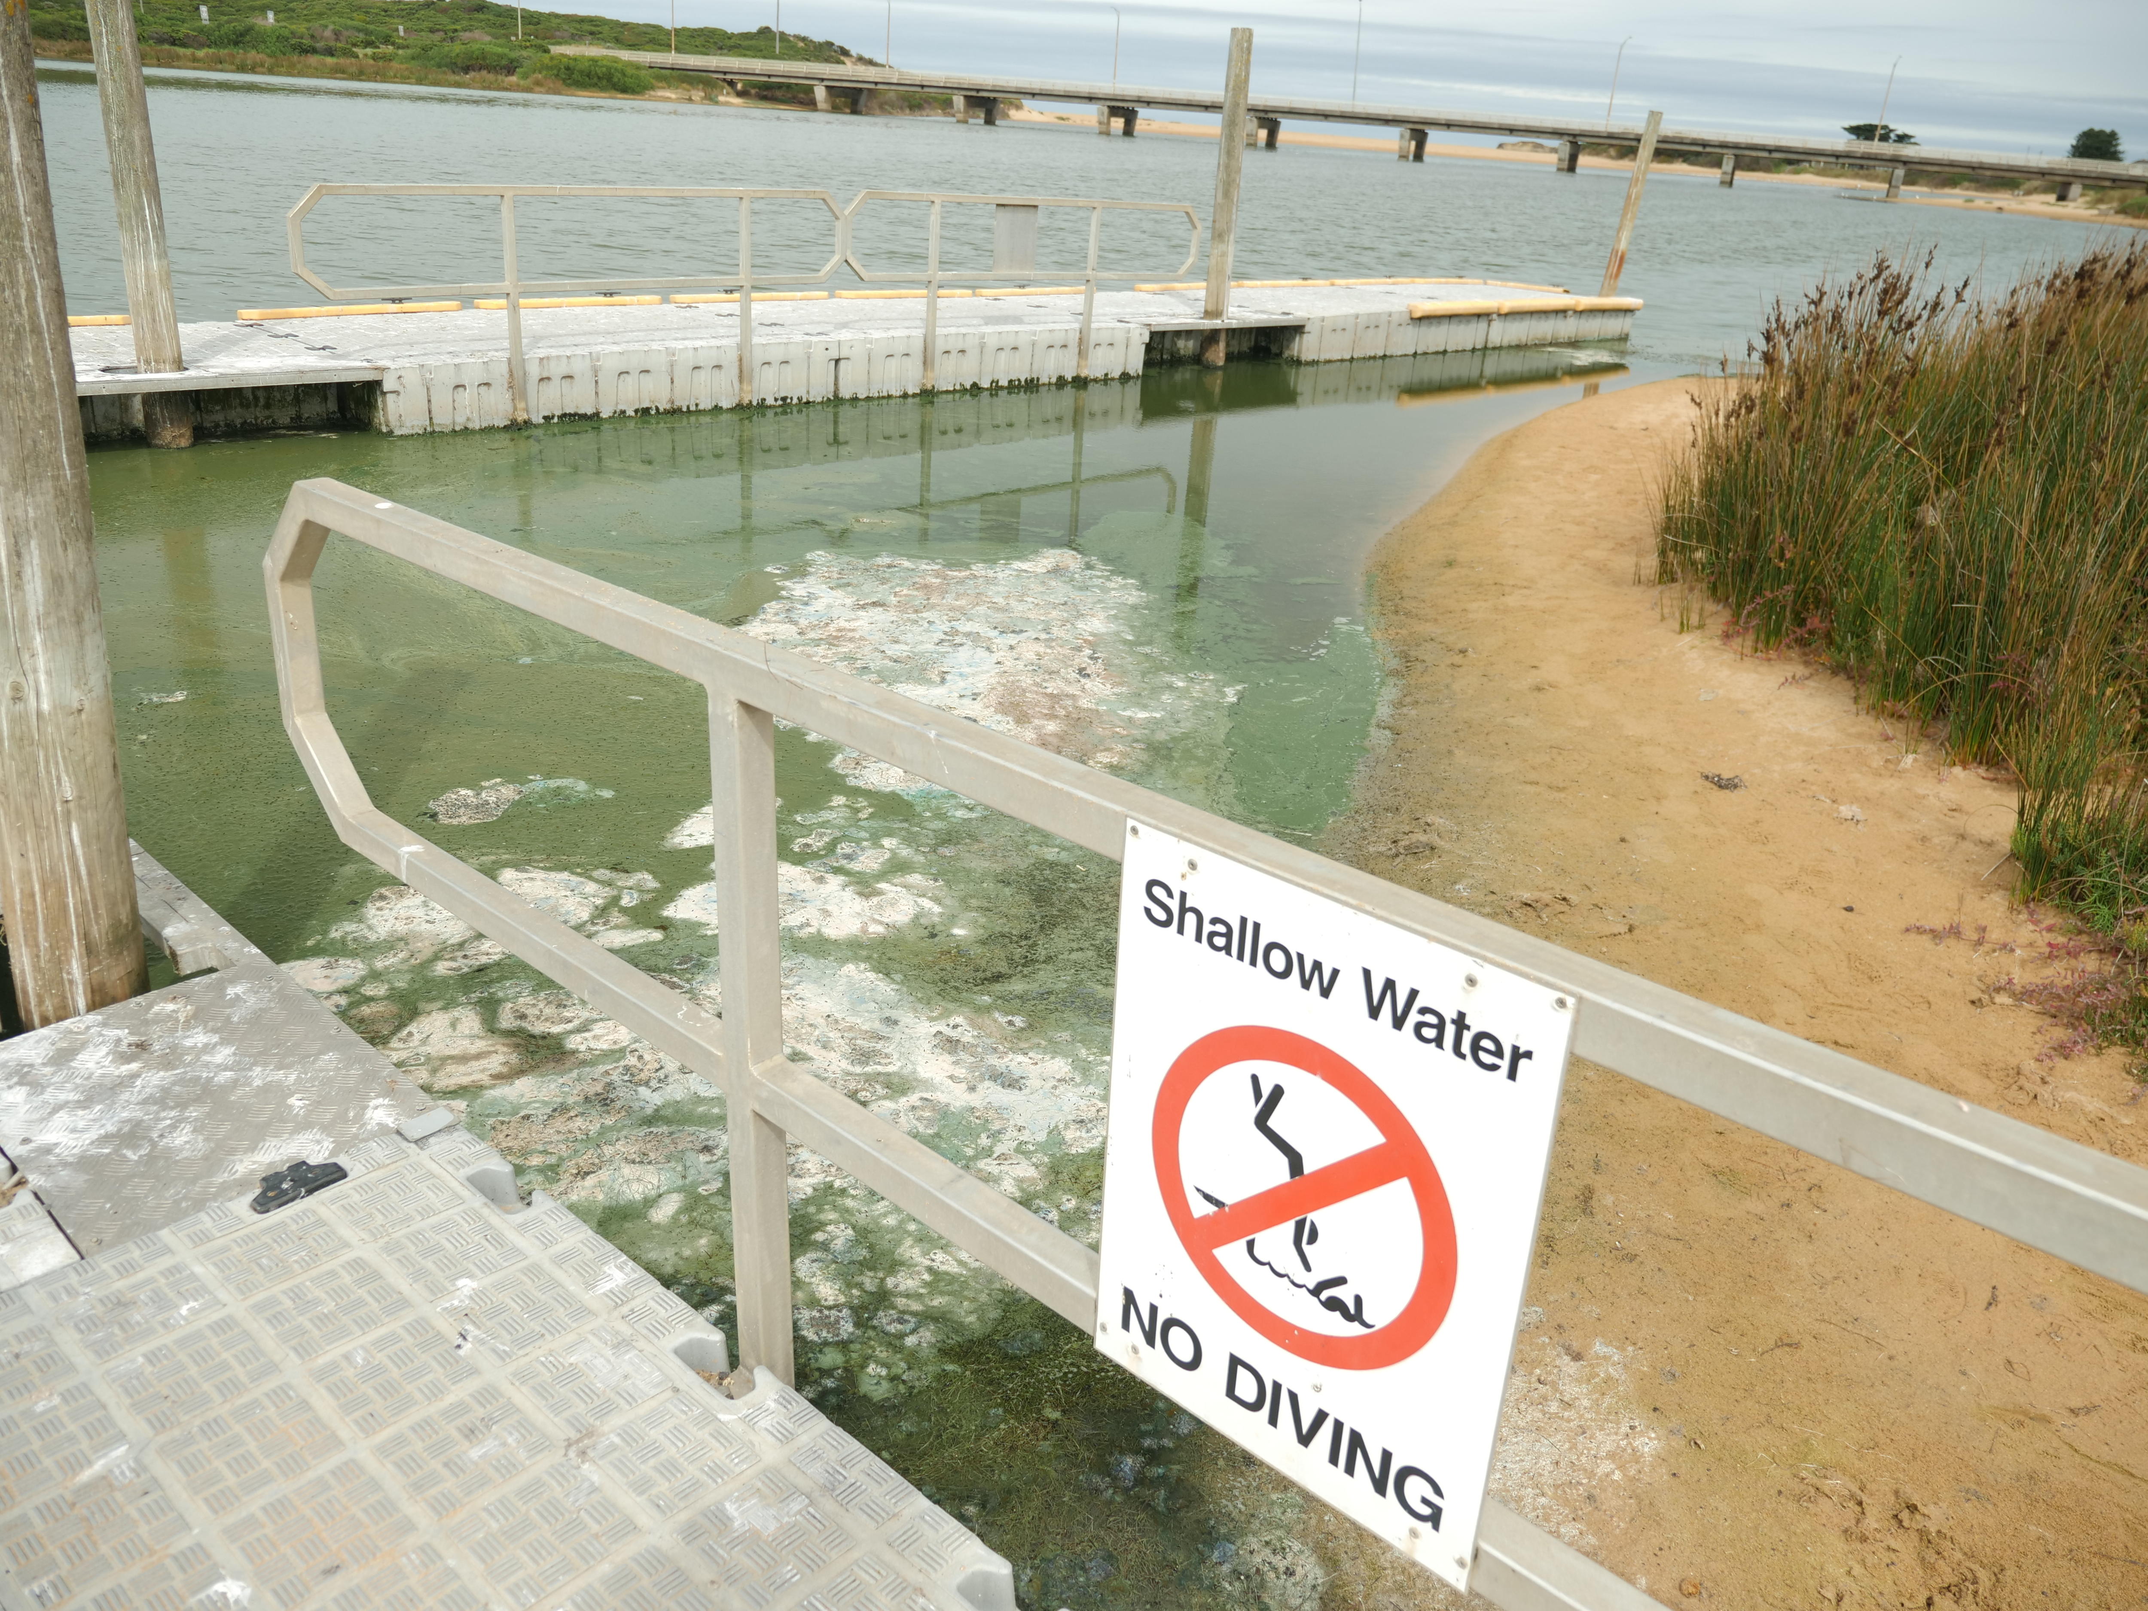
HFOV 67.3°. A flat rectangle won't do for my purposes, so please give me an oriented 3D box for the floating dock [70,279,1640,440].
[{"bbox_3d":[-0.136,-3.965,13.426,16.280,0.450,2.090,-18,31,-41],"label":"floating dock"}]

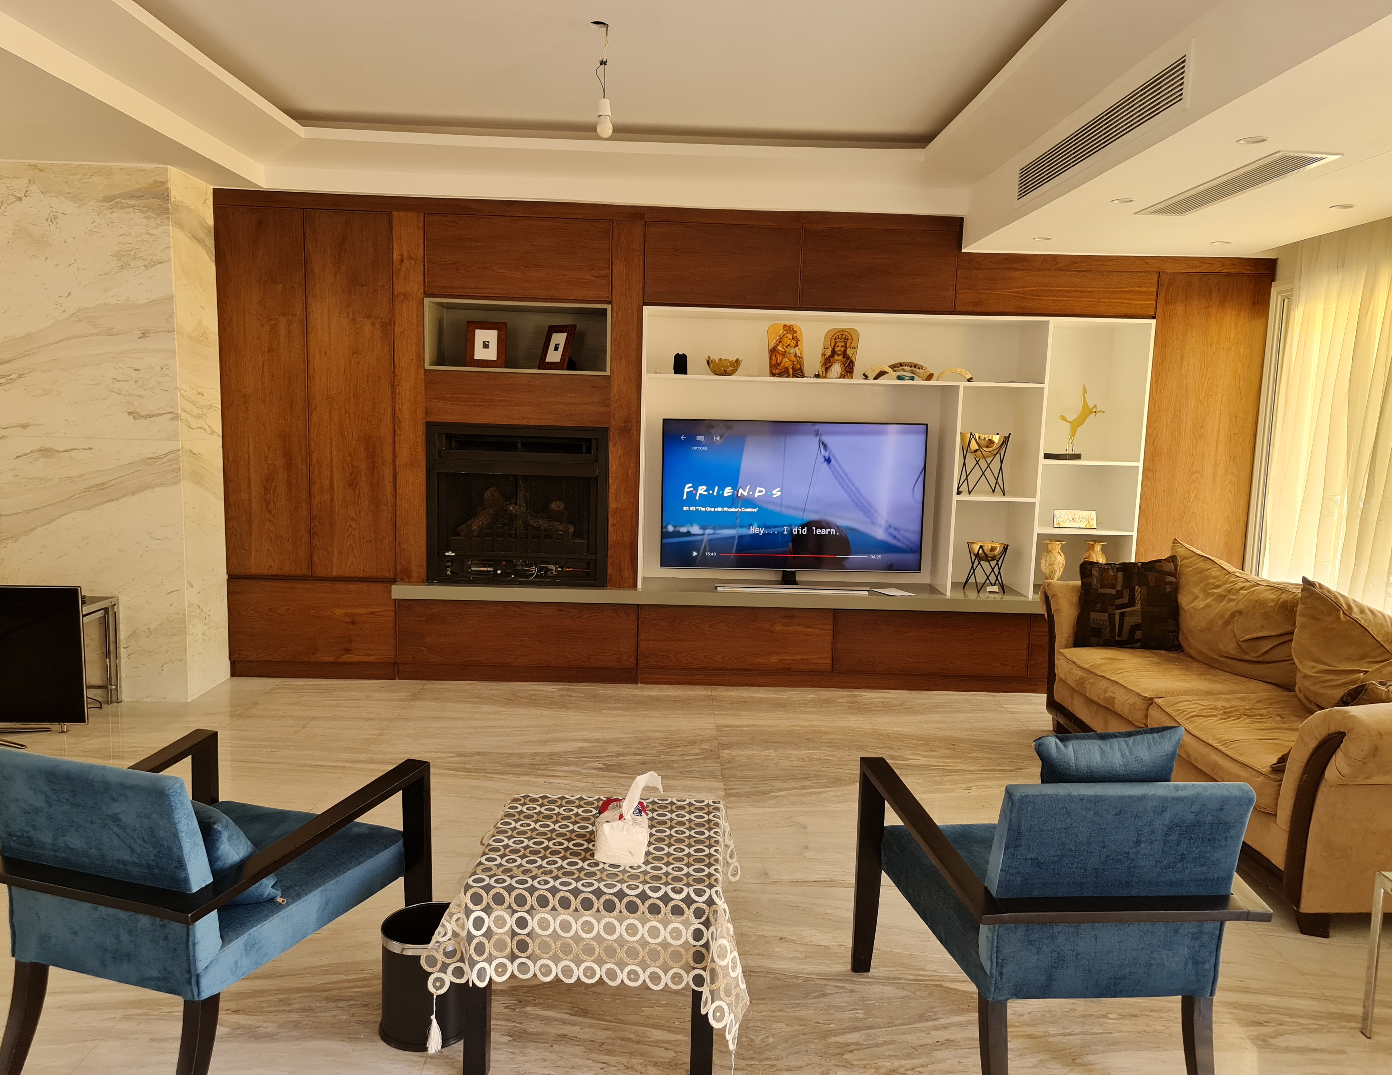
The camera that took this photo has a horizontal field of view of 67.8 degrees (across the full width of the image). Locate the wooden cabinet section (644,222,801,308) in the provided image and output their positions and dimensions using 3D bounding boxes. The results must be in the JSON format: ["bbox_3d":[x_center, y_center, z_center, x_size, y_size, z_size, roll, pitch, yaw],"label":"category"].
[{"bbox_3d":[0.138,-1.406,5.379,0.808,0.422,0.050,1,7,-1],"label":"wooden cabinet section"}]

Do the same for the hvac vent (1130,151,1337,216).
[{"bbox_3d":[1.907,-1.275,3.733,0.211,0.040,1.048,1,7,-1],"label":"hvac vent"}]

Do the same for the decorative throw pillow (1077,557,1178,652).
[{"bbox_3d":[1.978,0.306,4.740,0.460,0.420,0.130,3,-6,9],"label":"decorative throw pillow"}]

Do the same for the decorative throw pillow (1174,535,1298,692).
[{"bbox_3d":[2.345,0.318,4.383,0.220,0.510,0.820,12,5,-11],"label":"decorative throw pillow"}]

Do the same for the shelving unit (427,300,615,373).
[{"bbox_3d":[-0.930,-1.066,5.584,0.962,0.372,0.390,1,7,-1],"label":"shelving unit"}]

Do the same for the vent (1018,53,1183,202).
[{"bbox_3d":[1.414,-1.428,3.735,0.050,0.130,1.510,1,7,-1],"label":"vent"}]

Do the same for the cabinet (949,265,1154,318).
[{"bbox_3d":[1.877,-1.303,5.574,1.046,0.253,0.380,1,7,-1],"label":"cabinet"}]

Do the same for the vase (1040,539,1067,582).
[{"bbox_3d":[1.980,0.160,5.801,0.142,0.295,0.142,1,7,-1],"label":"vase"}]

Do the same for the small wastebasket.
[{"bbox_3d":[-0.656,1.067,2.534,0.231,0.262,0.231,1,7,-1],"label":"small wastebasket"}]

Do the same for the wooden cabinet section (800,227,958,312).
[{"bbox_3d":[0.950,-1.419,5.555,0.814,0.400,0.300,1,7,-1],"label":"wooden cabinet section"}]

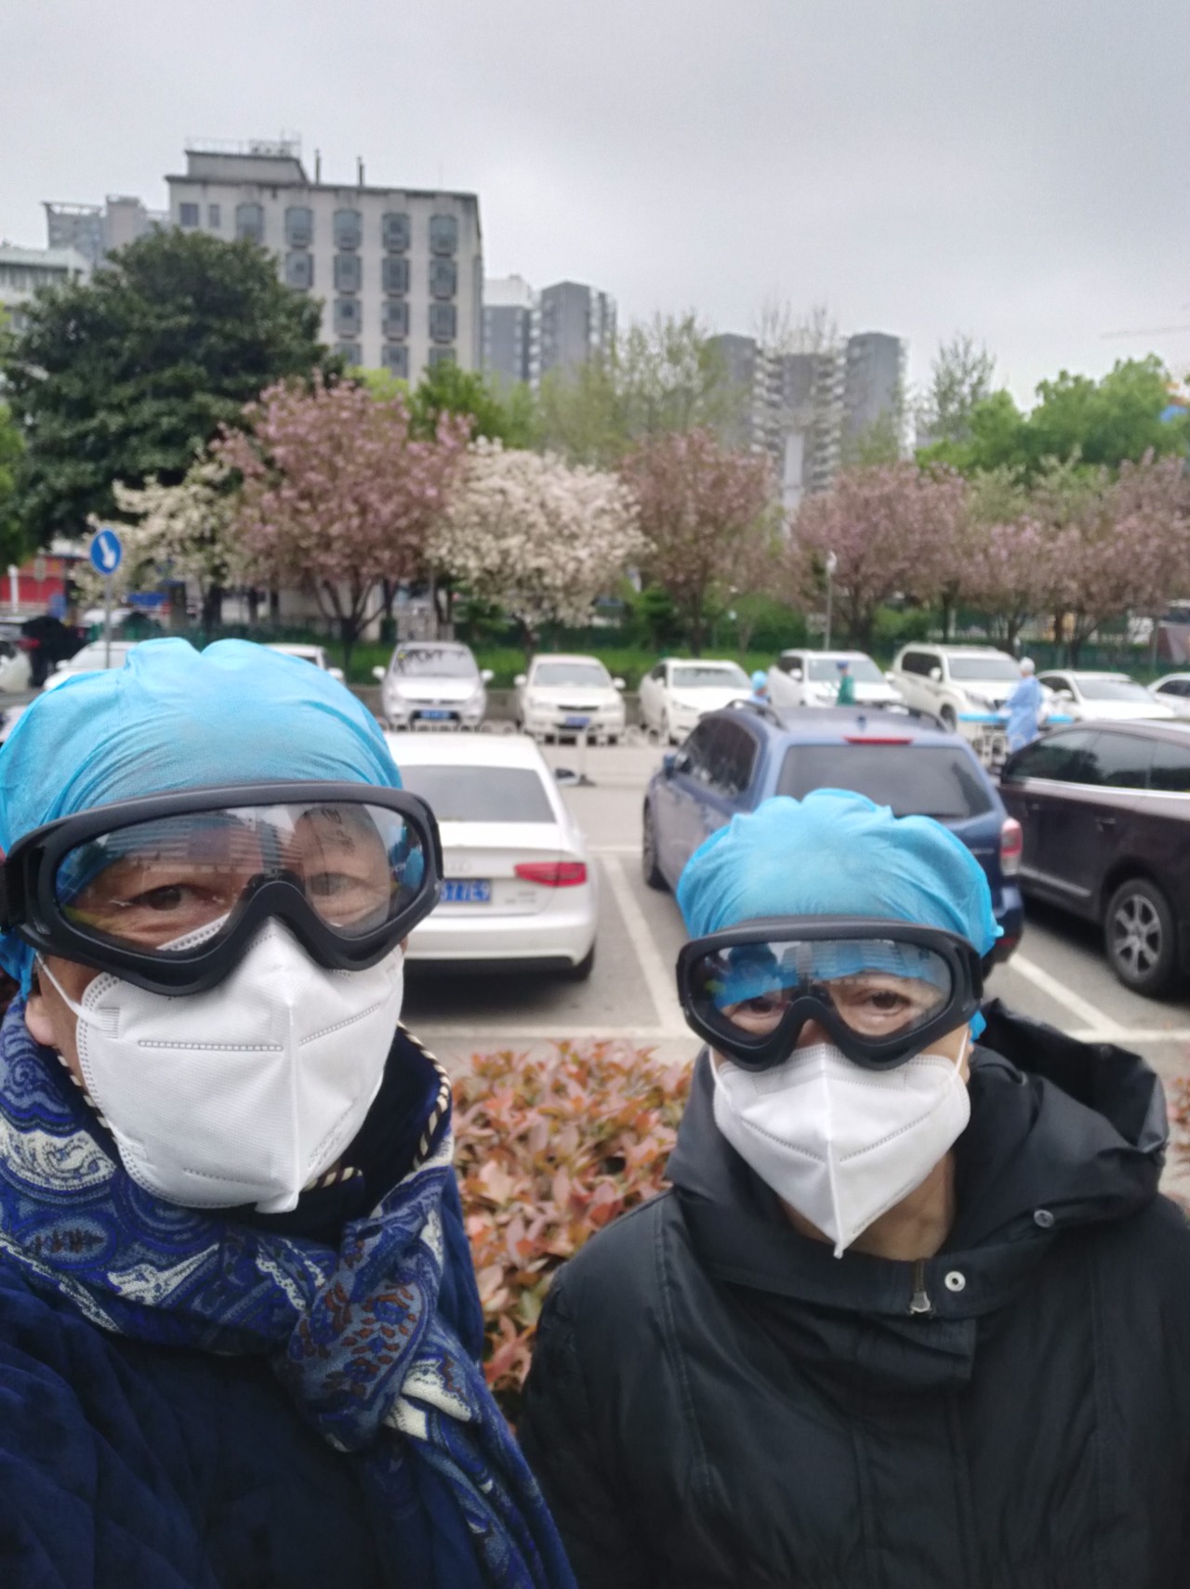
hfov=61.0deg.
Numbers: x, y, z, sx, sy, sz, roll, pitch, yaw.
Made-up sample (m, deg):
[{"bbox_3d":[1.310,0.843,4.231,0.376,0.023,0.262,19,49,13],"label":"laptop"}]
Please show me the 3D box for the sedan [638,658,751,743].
[{"bbox_3d":[1.952,-1.797,19.420,1.800,1.470,4.700,1,10,-5],"label":"sedan"}]

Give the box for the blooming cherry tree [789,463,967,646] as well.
[{"bbox_3d":[7.575,-6.260,27.000,4.751,5.160,4.800,1,10,-5],"label":"blooming cherry tree"}]

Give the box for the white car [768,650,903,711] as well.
[{"bbox_3d":[4.953,-2.129,20.993,1.850,1.640,4.600,2,11,-3],"label":"white car"}]

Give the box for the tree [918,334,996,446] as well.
[{"bbox_3d":[17.134,-14.606,50.000,4.800,16.240,4.800,6,11,17],"label":"tree"}]

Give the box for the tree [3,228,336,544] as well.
[{"bbox_3d":[-14.224,-12.044,34.000,11.421,13.860,11.000,1,10,-5],"label":"tree"}]

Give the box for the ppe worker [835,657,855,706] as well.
[{"bbox_3d":[3.912,-1.292,15.947,0.400,1.640,0.500,3,10,5],"label":"ppe worker"}]

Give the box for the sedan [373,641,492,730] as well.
[{"bbox_3d":[-2.885,-1.875,18.160,1.740,1.620,4.350,0,11,-9],"label":"sedan"}]

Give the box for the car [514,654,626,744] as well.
[{"bbox_3d":[-0.488,-1.837,19.222,1.750,1.470,4.500,1,10,-6],"label":"car"}]

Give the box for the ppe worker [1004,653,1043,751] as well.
[{"bbox_3d":[6.881,-1.401,16.348,0.500,1.650,0.550,4,11,12],"label":"ppe worker"}]

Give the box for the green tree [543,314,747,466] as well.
[{"bbox_3d":[1.772,-12.497,40.000,8.220,13.015,8.000,1,10,-5],"label":"green tree"}]

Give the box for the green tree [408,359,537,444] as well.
[{"bbox_3d":[-4.699,-10.568,38.000,5.400,11.170,5.400,1,11,-7],"label":"green tree"}]

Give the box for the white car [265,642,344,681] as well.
[{"bbox_3d":[-5.264,-1.813,17.629,1.780,1.520,4.500,1,11,-7],"label":"white car"}]

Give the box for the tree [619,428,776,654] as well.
[{"bbox_3d":[2.446,-5.842,25.000,4.000,6.260,4.000,3,11,5],"label":"tree"}]

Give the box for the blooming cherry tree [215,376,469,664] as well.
[{"bbox_3d":[-6.401,-6.885,25.500,6.432,7.218,6.000,1,10,-5],"label":"blooming cherry tree"}]

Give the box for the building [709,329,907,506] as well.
[{"bbox_3d":[43.321,-67.033,218.000,41.000,58.580,28.000,4,11,10],"label":"building"}]

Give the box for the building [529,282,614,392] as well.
[{"bbox_3d":[-4.416,-65.167,194.000,16.500,60.340,17.000,2,11,-2],"label":"building"}]

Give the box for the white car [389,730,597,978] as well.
[{"bbox_3d":[-1.101,0.163,8.270,1.840,1.430,4.750,1,11,-5],"label":"white car"}]

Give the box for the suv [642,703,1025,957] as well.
[{"bbox_3d":[1.467,0.157,7.919,1.800,1.710,4.580,1,10,-5],"label":"suv"}]

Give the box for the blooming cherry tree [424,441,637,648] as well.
[{"bbox_3d":[-1.490,-6.148,25.500,5.397,5.521,5.200,1,10,-5],"label":"blooming cherry tree"}]

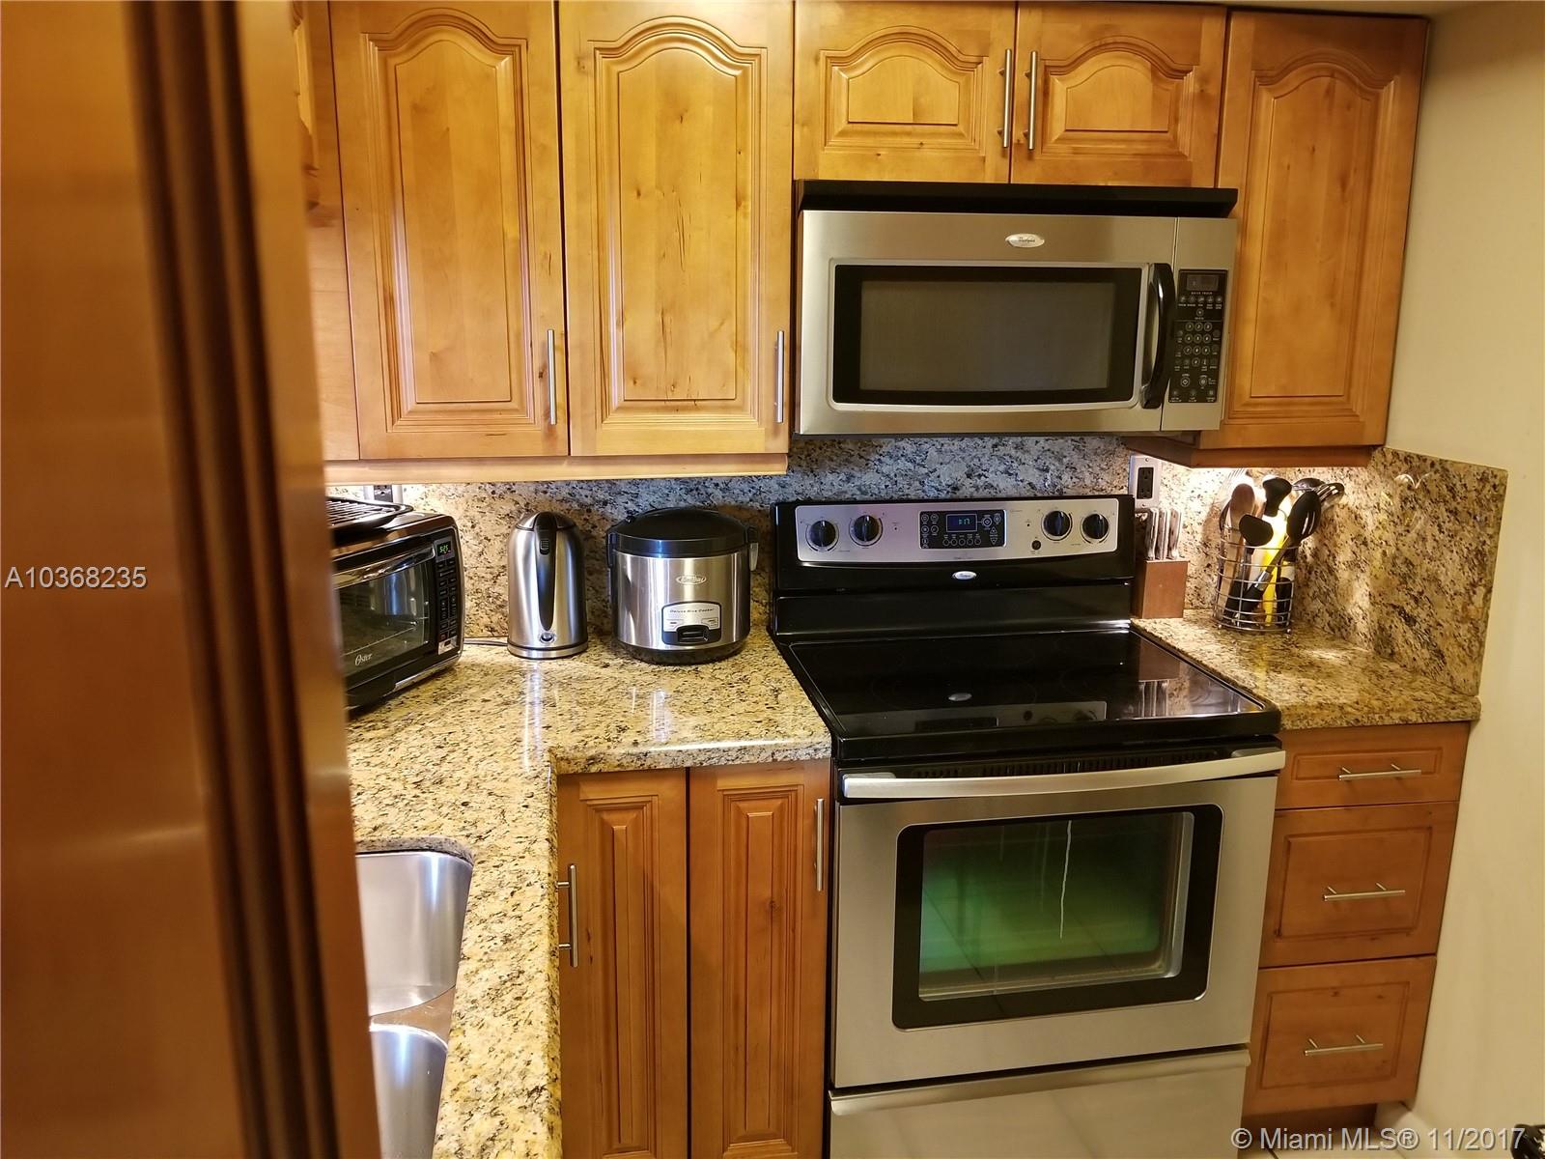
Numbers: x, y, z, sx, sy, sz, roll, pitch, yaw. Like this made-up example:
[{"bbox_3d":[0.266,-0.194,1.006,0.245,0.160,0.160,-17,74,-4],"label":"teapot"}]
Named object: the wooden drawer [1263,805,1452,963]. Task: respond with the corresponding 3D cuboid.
[{"bbox_3d":[1.003,0.496,2.329,0.377,0.302,0.520,-2,12,-9],"label":"wooden drawer"}]

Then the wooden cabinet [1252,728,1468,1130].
[{"bbox_3d":[0.996,0.563,2.392,0.382,0.761,0.615,-2,12,-9],"label":"wooden cabinet"}]

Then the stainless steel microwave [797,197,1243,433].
[{"bbox_3d":[0.393,-0.491,2.163,0.758,0.398,0.420,-2,12,-9],"label":"stainless steel microwave"}]

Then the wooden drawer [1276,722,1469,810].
[{"bbox_3d":[1.004,0.275,2.281,0.377,0.147,0.520,-2,12,-9],"label":"wooden drawer"}]

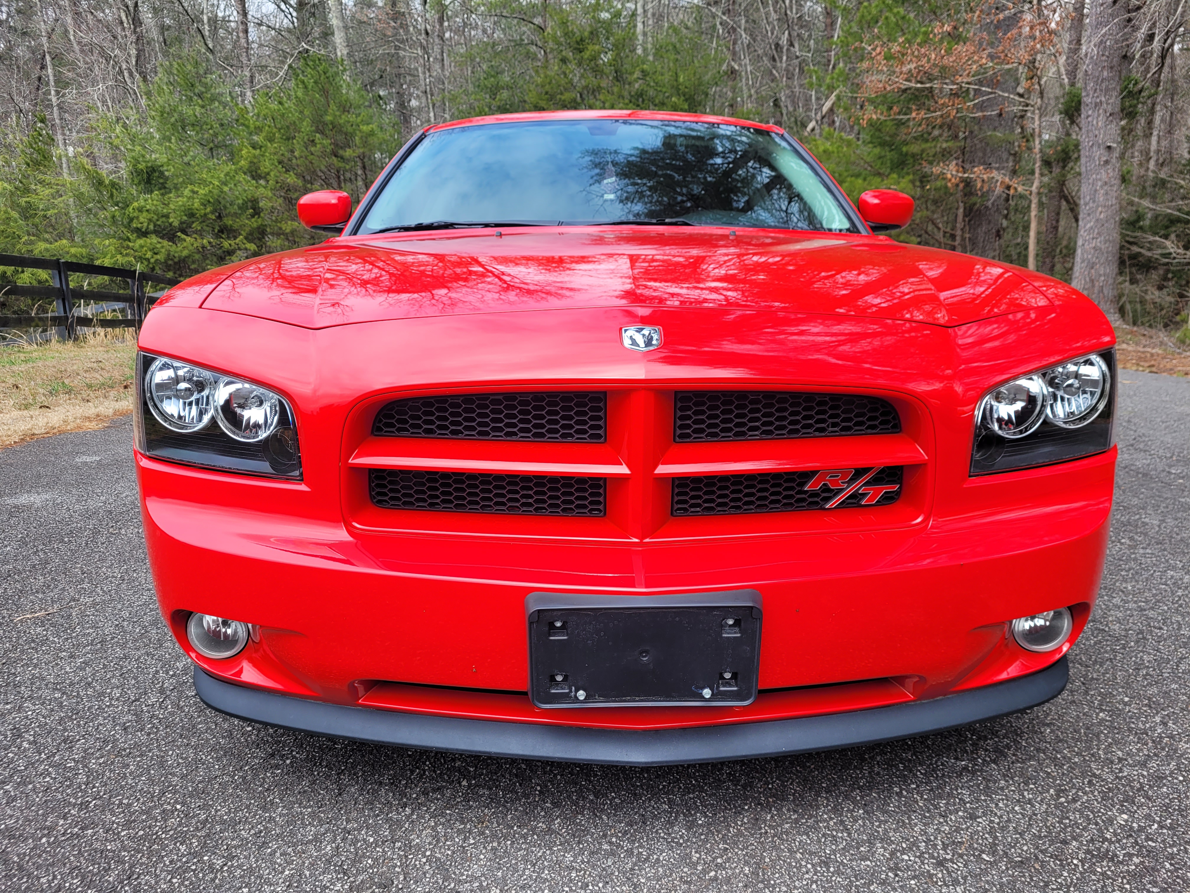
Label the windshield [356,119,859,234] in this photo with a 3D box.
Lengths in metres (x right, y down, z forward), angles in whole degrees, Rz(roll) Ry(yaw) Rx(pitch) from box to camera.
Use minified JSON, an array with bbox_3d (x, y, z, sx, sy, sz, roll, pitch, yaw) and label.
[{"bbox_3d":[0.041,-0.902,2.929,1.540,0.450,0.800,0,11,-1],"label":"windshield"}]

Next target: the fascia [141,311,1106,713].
[{"bbox_3d":[0.061,0.084,1.496,1.830,0.610,0.560,0,11,-1],"label":"fascia"}]

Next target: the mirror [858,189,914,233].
[{"bbox_3d":[1.008,-0.817,3.090,0.220,0.155,0.160,0,11,-1],"label":"mirror"}]

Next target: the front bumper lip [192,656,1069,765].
[{"bbox_3d":[0.062,0.390,1.466,1.530,0.090,0.390,0,11,-1],"label":"front bumper lip"}]

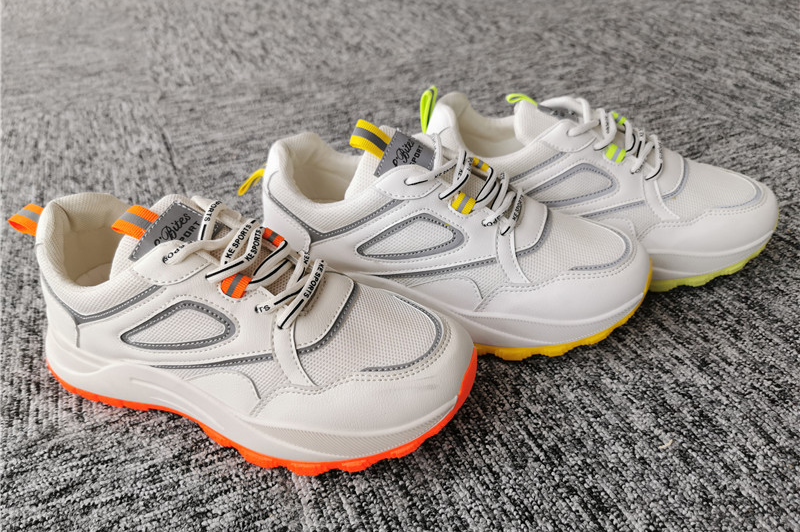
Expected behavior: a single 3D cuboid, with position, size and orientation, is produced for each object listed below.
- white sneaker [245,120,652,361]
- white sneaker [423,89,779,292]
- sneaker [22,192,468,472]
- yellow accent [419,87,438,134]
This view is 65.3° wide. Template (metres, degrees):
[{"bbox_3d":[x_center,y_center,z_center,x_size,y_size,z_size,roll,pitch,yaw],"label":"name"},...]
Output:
[{"bbox_3d":[0.027,-0.026,0.412,0.278,0.115,0.105,8,35,13],"label":"white sneaker"},{"bbox_3d":[0.140,-0.066,0.468,0.278,0.115,0.105,6,35,12],"label":"white sneaker"},{"bbox_3d":[-0.095,0.023,0.344,0.278,0.115,0.105,7,35,13],"label":"sneaker"},{"bbox_3d":[0.022,-0.121,0.482,0.012,0.034,0.018,6,35,12],"label":"yellow accent"}]

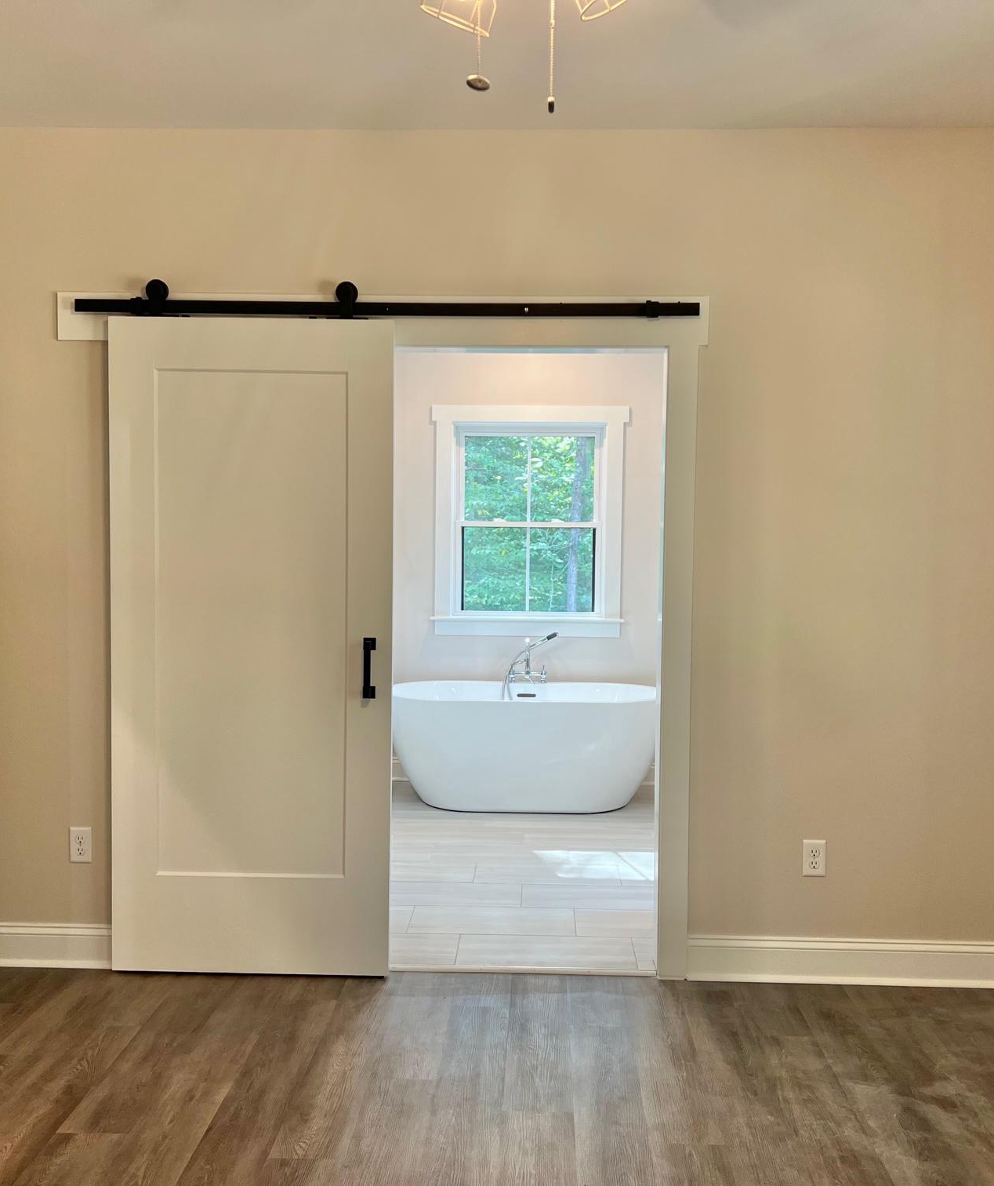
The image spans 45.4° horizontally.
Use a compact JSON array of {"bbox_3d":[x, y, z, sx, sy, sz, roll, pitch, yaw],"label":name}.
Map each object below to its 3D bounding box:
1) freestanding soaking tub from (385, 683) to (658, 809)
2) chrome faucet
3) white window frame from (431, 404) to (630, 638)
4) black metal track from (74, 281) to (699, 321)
[{"bbox_3d":[0.159,0.828,6.392,1.550,0.593,0.790,1,3,2],"label":"freestanding soaking tub"},{"bbox_3d":[0.190,0.405,6.627,0.303,0.381,0.250,0,3,-6],"label":"chrome faucet"},{"bbox_3d":[0.187,-0.407,6.864,1.138,1.325,0.130,1,3,2],"label":"white window frame"},{"bbox_3d":[-0.357,-0.926,3.767,1.986,0.120,0.070,1,3,2],"label":"black metal track"}]

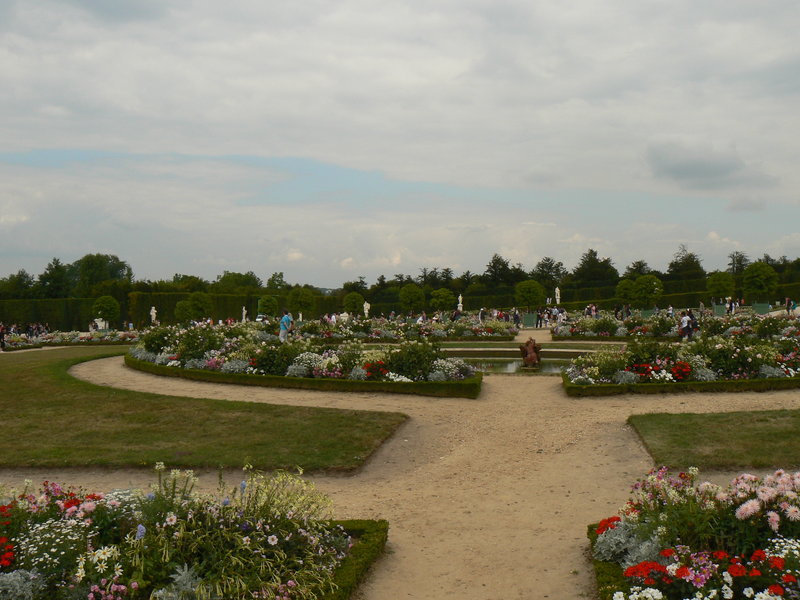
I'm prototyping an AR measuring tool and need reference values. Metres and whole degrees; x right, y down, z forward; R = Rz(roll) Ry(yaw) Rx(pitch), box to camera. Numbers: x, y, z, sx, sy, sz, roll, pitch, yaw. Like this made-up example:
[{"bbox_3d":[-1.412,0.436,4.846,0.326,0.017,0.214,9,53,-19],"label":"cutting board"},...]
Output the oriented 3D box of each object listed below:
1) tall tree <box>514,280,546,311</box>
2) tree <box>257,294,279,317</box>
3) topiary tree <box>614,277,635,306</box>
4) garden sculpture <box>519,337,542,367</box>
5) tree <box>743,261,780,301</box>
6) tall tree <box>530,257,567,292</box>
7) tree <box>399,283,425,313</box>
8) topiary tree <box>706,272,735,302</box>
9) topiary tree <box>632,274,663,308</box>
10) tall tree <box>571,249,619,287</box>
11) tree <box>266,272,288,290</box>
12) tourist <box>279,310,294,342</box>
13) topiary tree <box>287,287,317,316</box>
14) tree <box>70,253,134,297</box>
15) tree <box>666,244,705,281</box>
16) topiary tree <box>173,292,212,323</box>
[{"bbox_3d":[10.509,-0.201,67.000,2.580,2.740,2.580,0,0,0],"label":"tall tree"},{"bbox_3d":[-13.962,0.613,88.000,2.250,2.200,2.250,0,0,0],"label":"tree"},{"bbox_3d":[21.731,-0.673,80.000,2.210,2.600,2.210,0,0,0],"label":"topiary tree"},{"bbox_3d":[5.038,2.008,32.000,0.850,1.200,0.800,0,0,9],"label":"garden sculpture"},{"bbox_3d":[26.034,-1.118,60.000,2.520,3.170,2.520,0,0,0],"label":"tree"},{"bbox_3d":[28.654,-4.327,160.000,7.120,8.080,7.120,0,0,0],"label":"tall tree"},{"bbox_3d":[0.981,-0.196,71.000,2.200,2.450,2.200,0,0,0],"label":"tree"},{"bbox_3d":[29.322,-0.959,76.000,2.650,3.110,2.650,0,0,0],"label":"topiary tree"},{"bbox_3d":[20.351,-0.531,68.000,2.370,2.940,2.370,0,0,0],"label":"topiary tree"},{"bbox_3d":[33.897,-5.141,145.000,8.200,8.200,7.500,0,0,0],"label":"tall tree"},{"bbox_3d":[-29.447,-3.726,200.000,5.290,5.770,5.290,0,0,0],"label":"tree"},{"bbox_3d":[-5.765,1.333,42.000,0.420,1.730,0.520,0,0,26],"label":"tourist"},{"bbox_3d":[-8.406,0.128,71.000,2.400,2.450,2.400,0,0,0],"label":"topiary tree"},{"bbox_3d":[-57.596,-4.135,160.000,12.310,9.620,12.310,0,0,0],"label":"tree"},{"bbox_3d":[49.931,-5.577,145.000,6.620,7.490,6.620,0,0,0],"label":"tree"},{"bbox_3d":[-21.046,0.868,85.000,3.980,3.270,3.190,0,0,0],"label":"topiary tree"}]

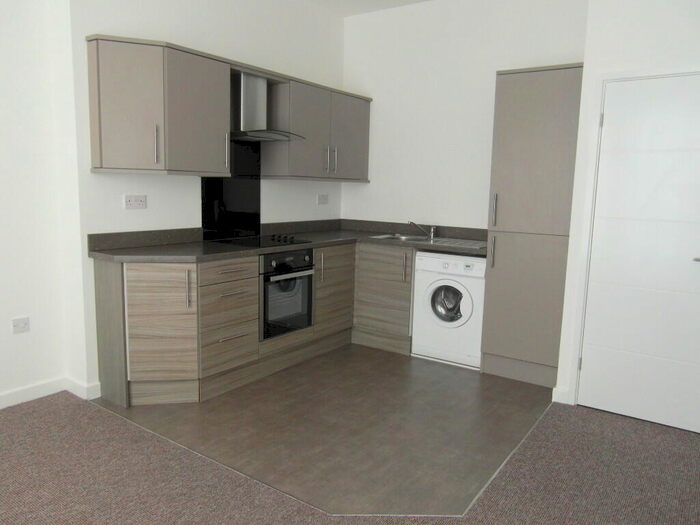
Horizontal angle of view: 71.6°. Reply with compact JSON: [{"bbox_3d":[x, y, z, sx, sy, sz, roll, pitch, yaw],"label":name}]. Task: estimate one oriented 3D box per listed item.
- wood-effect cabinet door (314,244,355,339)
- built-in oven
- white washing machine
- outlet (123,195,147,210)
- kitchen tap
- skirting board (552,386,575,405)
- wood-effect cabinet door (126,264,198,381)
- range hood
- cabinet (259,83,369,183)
[{"bbox_3d":[-0.135,0.224,4.007,0.024,0.729,0.535,7,10,36],"label":"wood-effect cabinet door"},{"bbox_3d":[-0.660,0.199,3.703,0.570,0.606,0.585,7,10,35],"label":"built-in oven"},{"bbox_3d":[0.909,0.342,3.968,0.586,0.862,0.570,7,10,35],"label":"white washing machine"},{"bbox_3d":[-1.388,-0.391,3.168,0.012,0.086,0.146,7,10,35],"label":"outlet"},{"bbox_3d":[0.623,-0.280,4.250,0.250,0.145,0.050,4,9,21],"label":"kitchen tap"},{"bbox_3d":[1.373,0.859,3.115,0.125,0.100,0.025,7,10,35],"label":"skirting board"},{"bbox_3d":[-1.114,0.365,2.890,0.401,0.720,0.022,-1,8,-12],"label":"wood-effect cabinet door"},{"bbox_3d":[-0.704,-1.122,3.579,0.500,0.450,0.587,7,10,35],"label":"range hood"},{"bbox_3d":[-0.272,-1.112,4.333,0.330,0.767,1.122,7,10,35],"label":"cabinet"}]

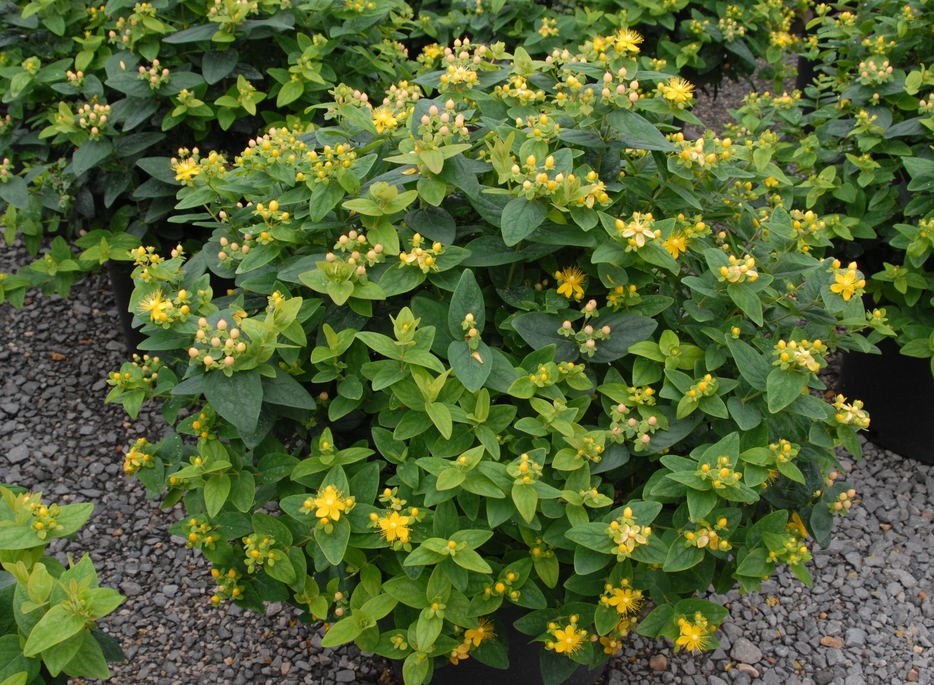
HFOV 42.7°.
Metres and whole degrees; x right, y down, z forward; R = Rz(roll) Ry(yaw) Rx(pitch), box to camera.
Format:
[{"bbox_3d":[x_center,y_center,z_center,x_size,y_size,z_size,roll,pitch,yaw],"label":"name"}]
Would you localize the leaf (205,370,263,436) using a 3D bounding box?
[{"bbox_3d":[-0.245,0.061,1.250,0.060,0.072,0.016,-12,-10,-8],"label":"leaf"}]

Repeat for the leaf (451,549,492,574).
[{"bbox_3d":[0.006,0.216,1.170,0.044,0.008,0.021,25,45,25],"label":"leaf"}]

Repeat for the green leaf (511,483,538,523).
[{"bbox_3d":[0.058,0.161,1.200,0.026,0.011,0.044,-6,71,1],"label":"green leaf"}]

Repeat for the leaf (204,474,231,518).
[{"bbox_3d":[-0.263,0.162,1.260,0.029,0.010,0.048,3,60,-2],"label":"leaf"}]

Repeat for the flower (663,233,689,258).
[{"bbox_3d":[0.196,-0.091,1.120,0.026,0.018,0.026,0,60,0],"label":"flower"}]

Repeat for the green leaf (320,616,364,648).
[{"bbox_3d":[-0.116,0.270,1.110,0.048,0.010,0.024,-28,64,-26],"label":"green leaf"}]

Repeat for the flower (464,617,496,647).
[{"bbox_3d":[0.013,0.304,1.260,0.032,0.020,0.032,0,62,-17],"label":"flower"}]

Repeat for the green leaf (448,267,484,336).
[{"bbox_3d":[0.001,-0.042,1.280,0.039,0.012,0.077,1,72,0],"label":"green leaf"}]

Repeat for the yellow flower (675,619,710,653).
[{"bbox_3d":[0.234,0.304,1.240,0.034,0.034,0.018,0,-8,-1],"label":"yellow flower"}]

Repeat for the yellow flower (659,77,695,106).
[{"bbox_3d":[0.215,-0.256,1.220,0.034,0.022,0.034,-9,51,-15],"label":"yellow flower"}]

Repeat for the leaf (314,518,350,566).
[{"bbox_3d":[-0.135,0.198,1.190,0.037,0.011,0.055,-5,51,-7],"label":"leaf"}]

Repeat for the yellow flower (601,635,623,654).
[{"bbox_3d":[0.152,0.318,1.260,0.026,0.014,0.026,-6,67,-9],"label":"yellow flower"}]

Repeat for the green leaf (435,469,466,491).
[{"bbox_3d":[-0.014,0.120,1.040,0.022,0.008,0.037,41,51,19],"label":"green leaf"}]

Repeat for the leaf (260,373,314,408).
[{"bbox_3d":[-0.193,0.052,1.280,0.071,0.012,0.038,31,64,4],"label":"leaf"}]

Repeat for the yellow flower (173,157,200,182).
[{"bbox_3d":[-0.330,-0.203,1.400,0.030,0.019,0.030,-15,33,3],"label":"yellow flower"}]

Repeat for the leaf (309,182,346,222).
[{"bbox_3d":[-0.131,-0.129,1.100,0.029,0.010,0.047,15,54,0],"label":"leaf"}]

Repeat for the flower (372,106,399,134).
[{"bbox_3d":[-0.097,-0.264,1.420,0.032,0.020,0.032,0,72,-4],"label":"flower"}]

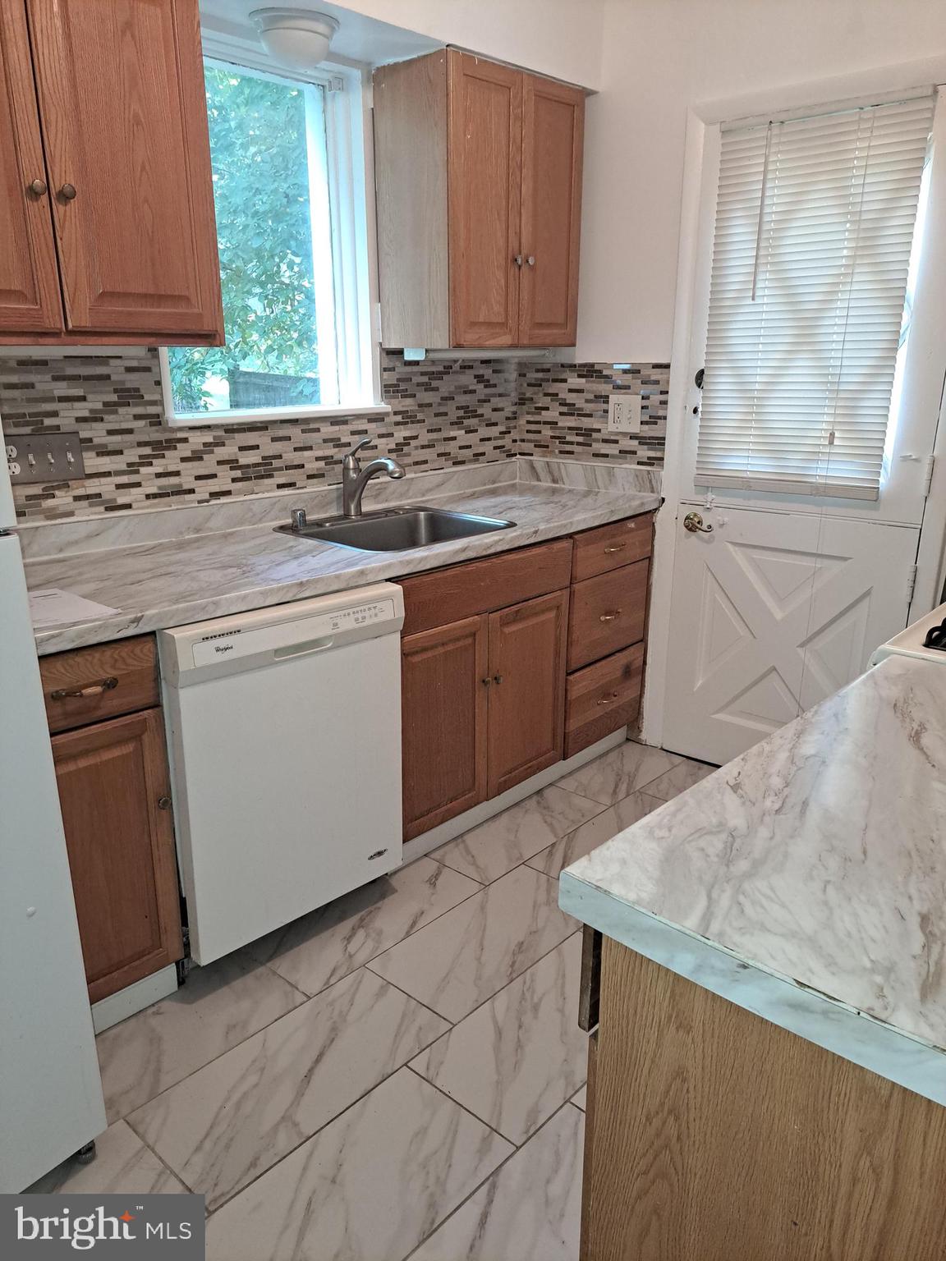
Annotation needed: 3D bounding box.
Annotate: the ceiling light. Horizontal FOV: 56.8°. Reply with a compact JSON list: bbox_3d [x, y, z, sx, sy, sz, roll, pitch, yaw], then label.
[{"bbox_3d":[-0.454,-1.496,2.233,0.230,0.118,0.230,0,17,0],"label":"ceiling light"}]

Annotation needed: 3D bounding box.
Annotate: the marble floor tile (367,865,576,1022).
[{"bbox_3d":[0.052,0.774,2.224,0.298,0.010,0.607,15,22,40],"label":"marble floor tile"}]

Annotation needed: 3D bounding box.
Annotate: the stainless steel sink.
[{"bbox_3d":[-0.224,-0.228,2.632,0.530,0.185,0.600,15,22,40],"label":"stainless steel sink"}]

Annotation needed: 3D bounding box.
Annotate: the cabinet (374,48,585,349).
[{"bbox_3d":[0.032,-1.327,2.839,0.320,0.788,0.647,15,22,40],"label":"cabinet"}]

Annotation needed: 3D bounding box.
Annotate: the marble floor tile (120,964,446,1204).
[{"bbox_3d":[-0.353,0.902,1.793,0.295,0.010,0.603,15,22,40],"label":"marble floor tile"}]

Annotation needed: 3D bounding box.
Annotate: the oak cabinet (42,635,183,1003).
[{"bbox_3d":[-0.949,0.339,1.903,0.620,0.755,0.310,15,22,40],"label":"oak cabinet"}]

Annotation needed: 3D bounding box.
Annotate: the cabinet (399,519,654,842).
[{"bbox_3d":[-0.009,0.040,2.900,0.620,0.758,1.245,15,22,40],"label":"cabinet"}]

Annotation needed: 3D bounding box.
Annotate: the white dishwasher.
[{"bbox_3d":[-0.605,0.292,2.216,0.610,0.825,0.597,15,22,40],"label":"white dishwasher"}]

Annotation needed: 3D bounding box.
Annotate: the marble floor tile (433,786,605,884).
[{"bbox_3d":[0.153,0.625,2.723,0.247,0.010,0.614,15,22,40],"label":"marble floor tile"}]

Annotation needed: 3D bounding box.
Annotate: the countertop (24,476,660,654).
[{"bbox_3d":[-0.318,-0.251,2.475,0.675,0.043,2.220,15,22,40],"label":"countertop"}]

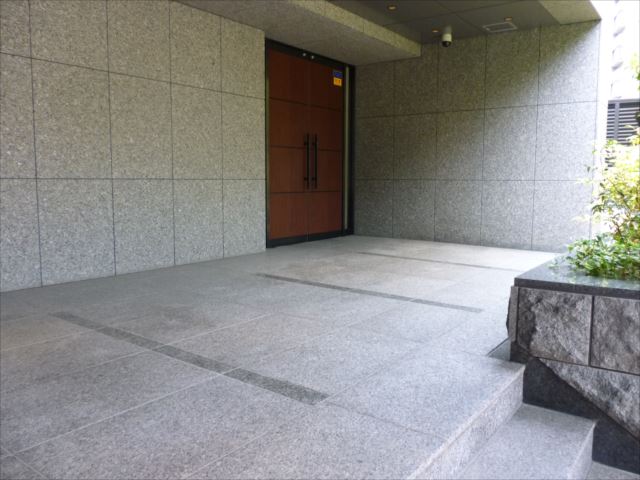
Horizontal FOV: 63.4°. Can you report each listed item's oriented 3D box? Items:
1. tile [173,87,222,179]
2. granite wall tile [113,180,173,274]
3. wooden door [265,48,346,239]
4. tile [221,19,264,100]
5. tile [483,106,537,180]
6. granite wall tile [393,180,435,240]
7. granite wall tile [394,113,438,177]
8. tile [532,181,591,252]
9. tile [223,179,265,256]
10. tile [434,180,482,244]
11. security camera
[{"bbox_3d":[-1.187,-1.021,4.990,0.030,0.858,0.606,5,8,37],"label":"tile"},{"bbox_3d":[-1.600,-0.134,4.745,0.030,0.834,0.632,5,8,37],"label":"granite wall tile"},{"bbox_3d":[-0.166,-1.173,6.791,0.053,2.297,1.558,5,8,37],"label":"wooden door"},{"bbox_3d":[-0.805,-1.867,5.398,0.030,0.722,0.648,5,8,37],"label":"tile"},{"bbox_3d":[2.253,-1.145,6.167,0.614,0.858,0.030,5,8,37],"label":"tile"},{"bbox_3d":[1.261,-0.406,7.002,0.614,0.806,0.030,5,8,37],"label":"granite wall tile"},{"bbox_3d":[1.313,-1.259,7.106,0.645,0.876,0.030,5,8,37],"label":"granite wall tile"},{"bbox_3d":[2.825,-0.276,6.067,0.622,0.833,0.030,5,8,37],"label":"tile"},{"bbox_3d":[-0.812,-0.248,5.589,0.030,0.806,0.648,5,8,37],"label":"tile"},{"bbox_3d":[1.796,-0.368,6.775,0.631,0.825,0.030,5,8,37],"label":"tile"},{"bbox_3d":[1.473,-2.351,5.980,0.110,0.248,0.110,5,8,37],"label":"security camera"}]

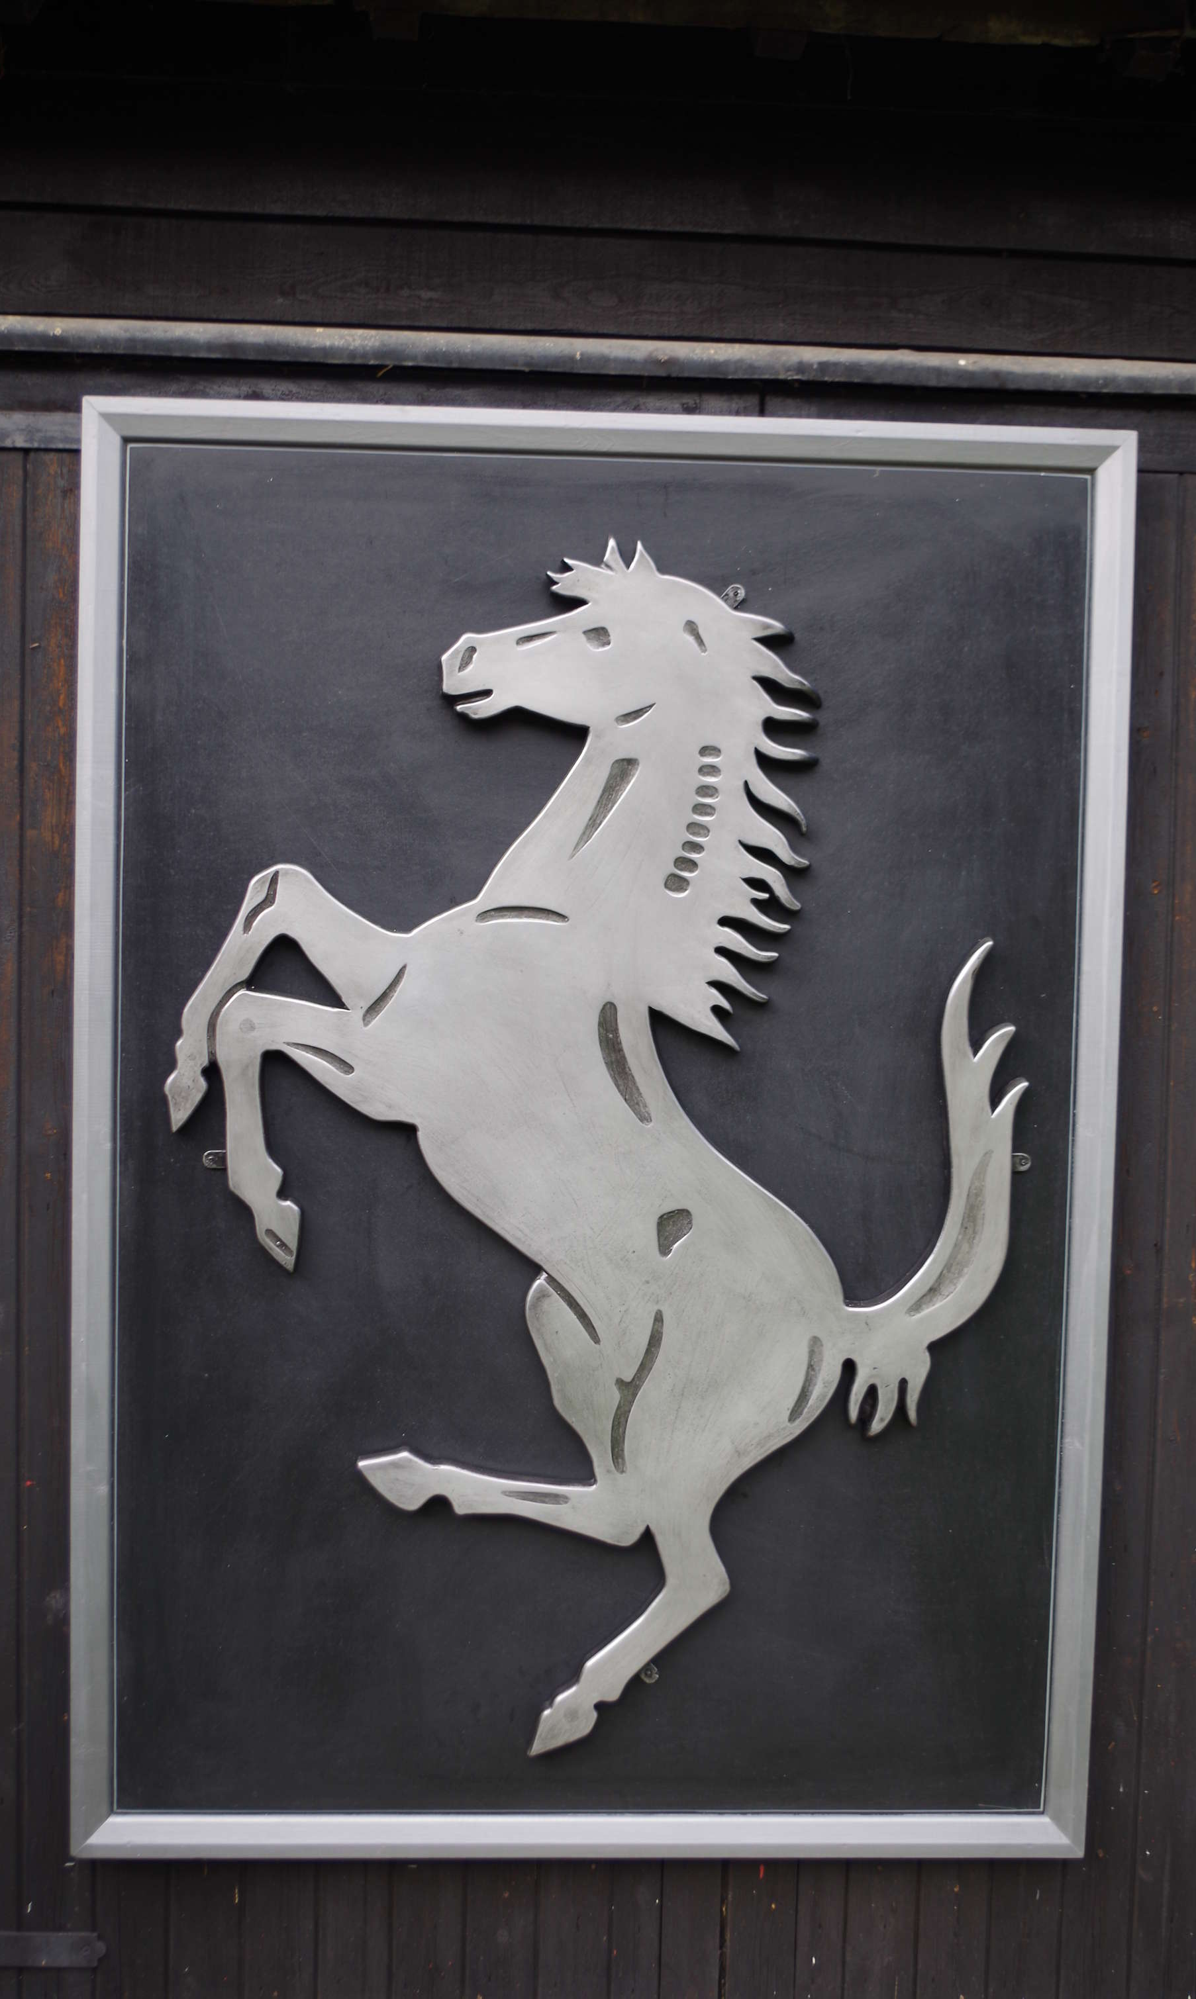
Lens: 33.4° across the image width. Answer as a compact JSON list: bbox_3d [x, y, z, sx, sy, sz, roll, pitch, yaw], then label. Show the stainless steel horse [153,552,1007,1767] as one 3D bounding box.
[{"bbox_3d":[0.003,0.197,2.493,1.068,1.522,0.030,1,3,-3],"label":"stainless steel horse"}]

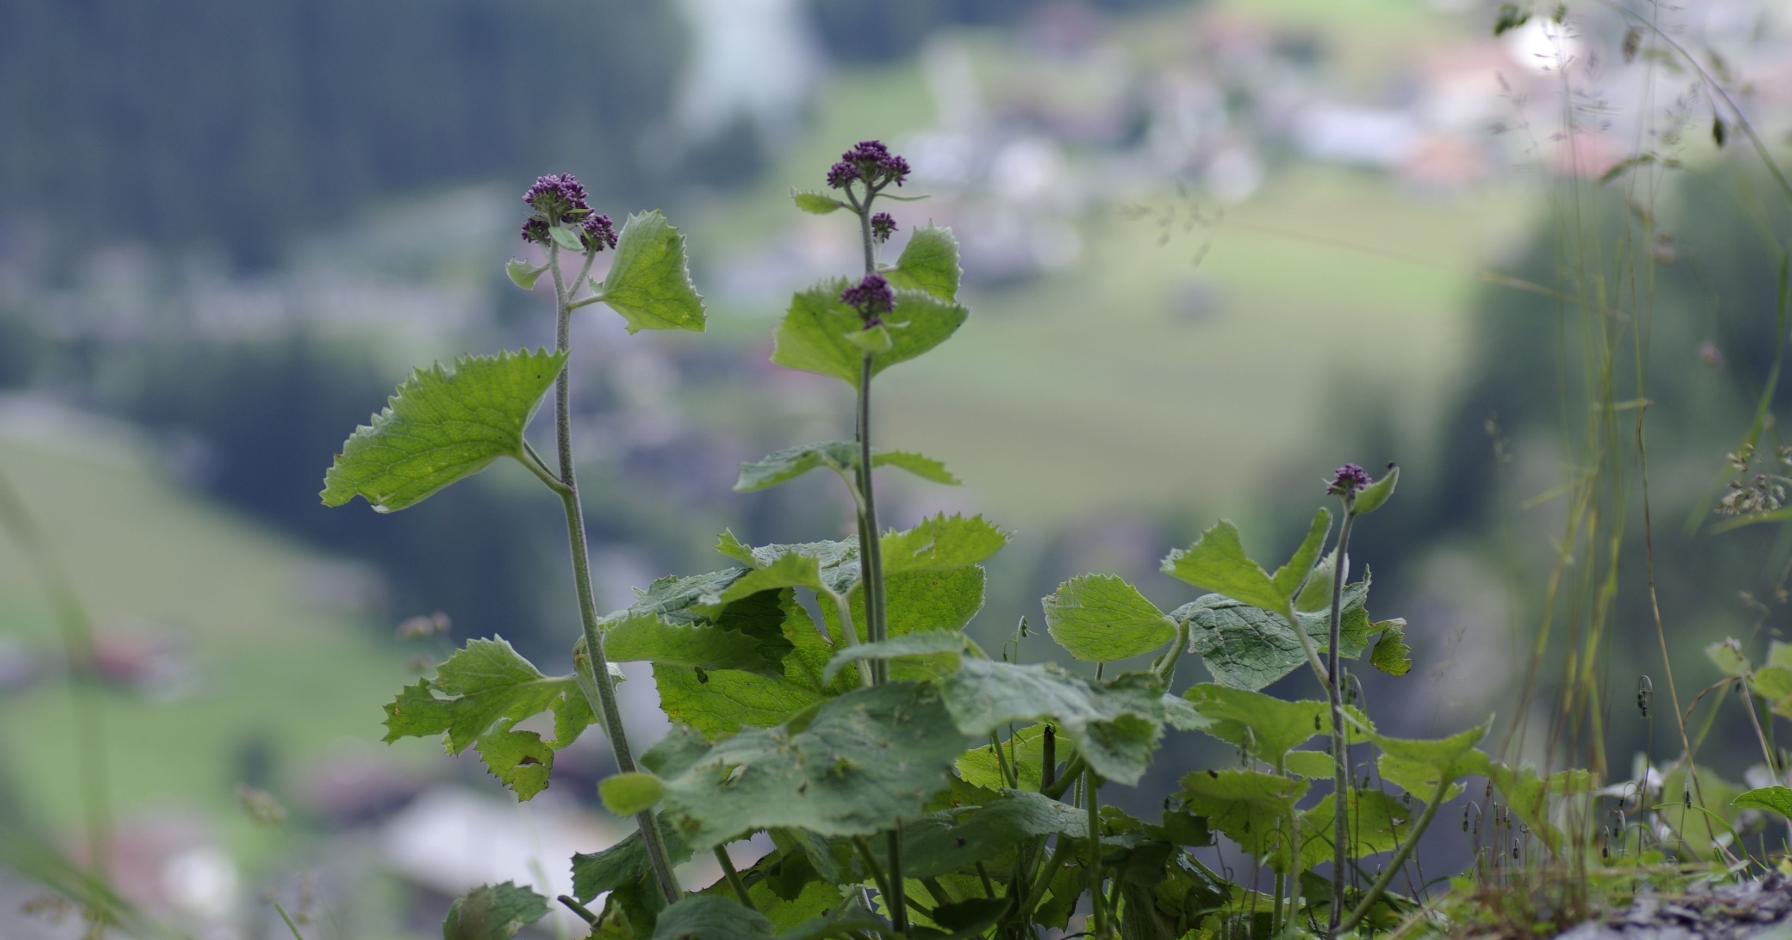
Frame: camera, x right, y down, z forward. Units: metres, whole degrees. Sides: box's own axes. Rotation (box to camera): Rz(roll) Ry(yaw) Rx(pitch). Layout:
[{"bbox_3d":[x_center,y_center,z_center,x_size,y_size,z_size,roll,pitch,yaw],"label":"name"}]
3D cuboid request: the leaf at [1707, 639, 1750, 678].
[{"bbox_3d":[0.356,0.081,2.880,0.021,0.008,0.018,19,-45,-29],"label":"leaf"}]

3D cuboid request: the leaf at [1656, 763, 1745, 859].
[{"bbox_3d":[0.341,0.144,2.850,0.039,0.041,0.025,0,7,0],"label":"leaf"}]

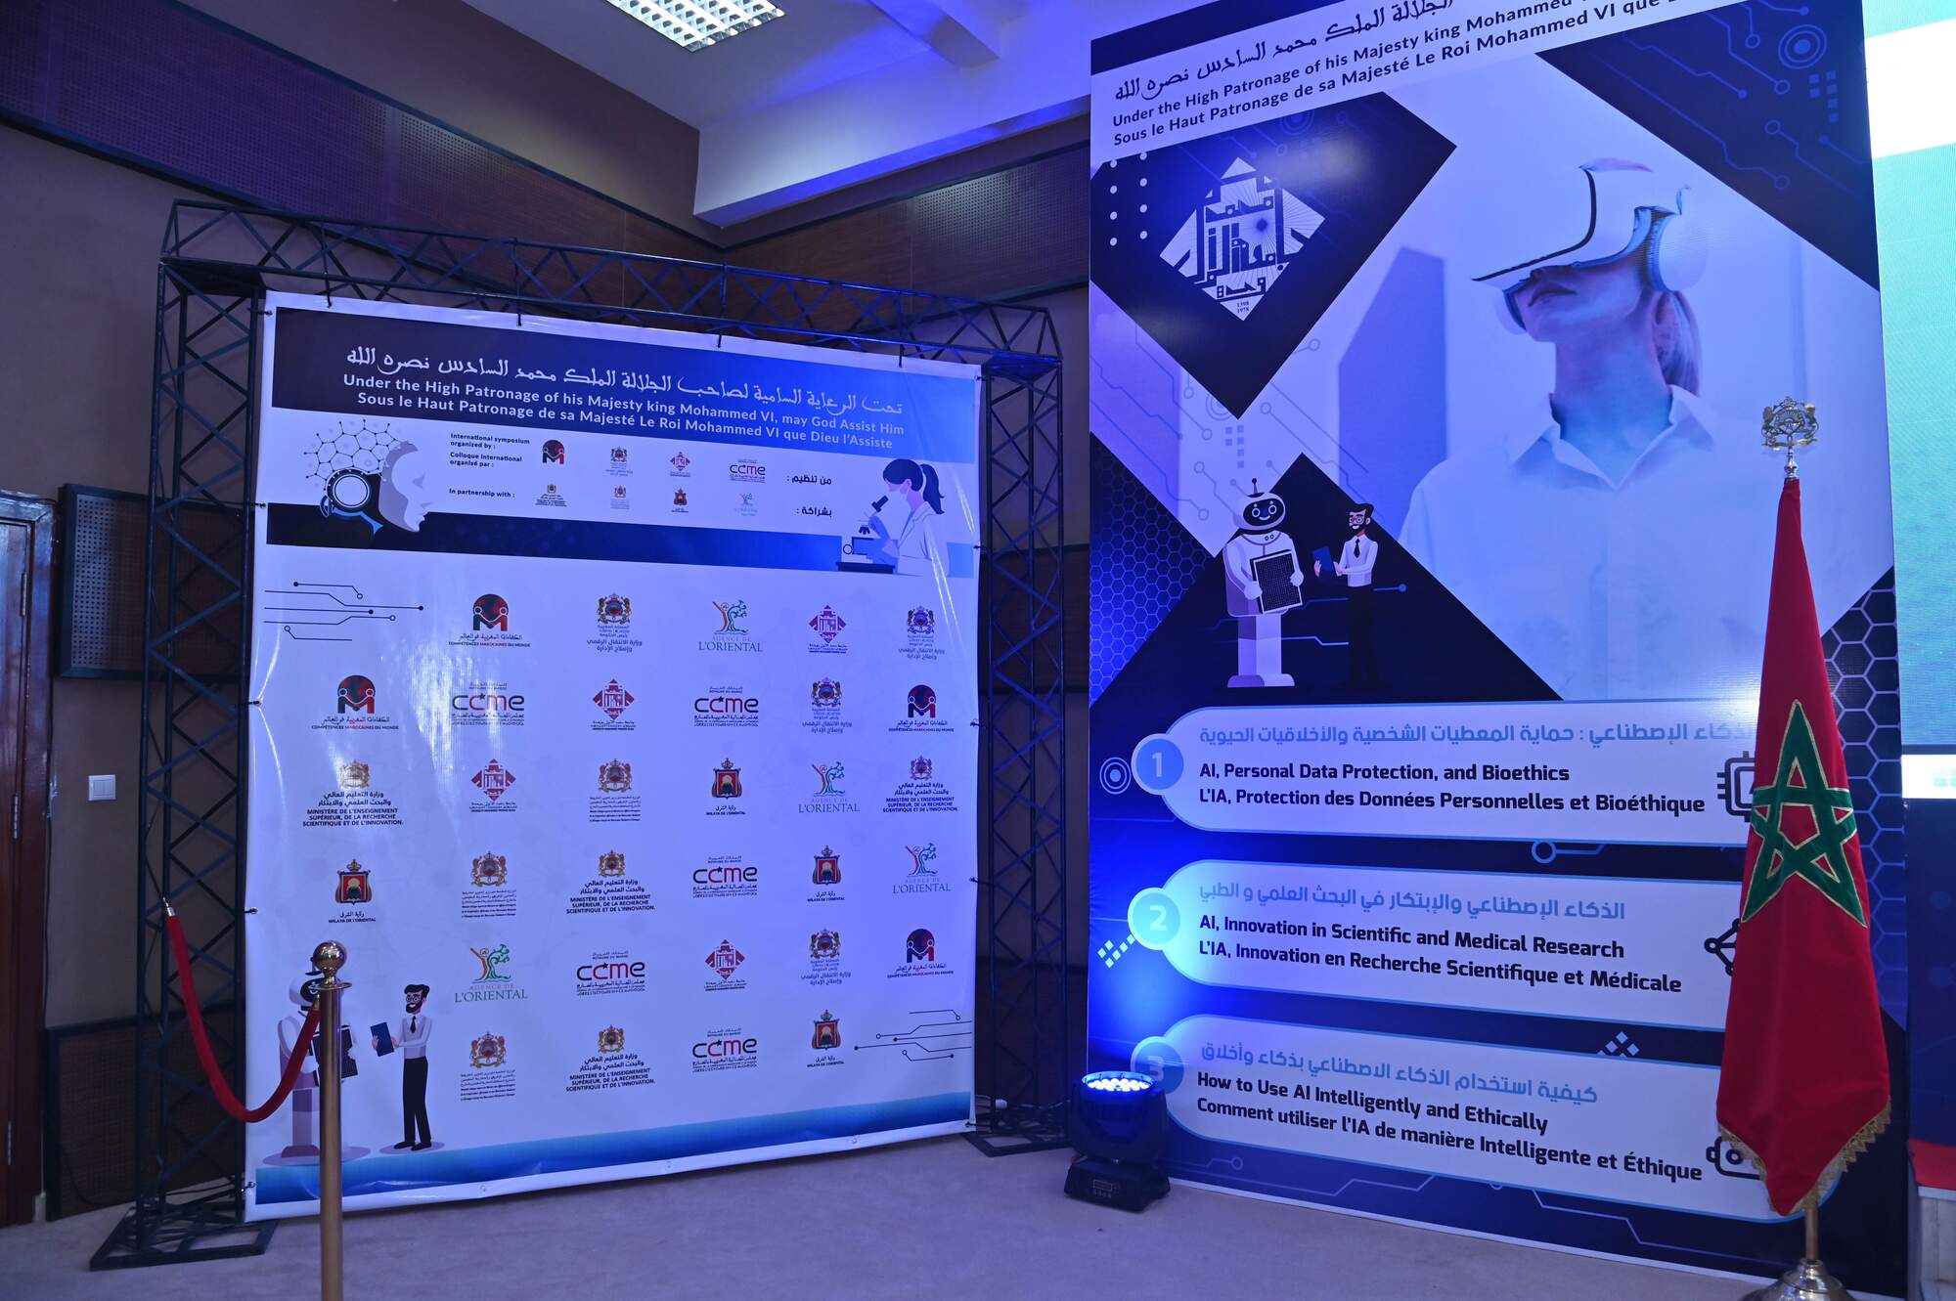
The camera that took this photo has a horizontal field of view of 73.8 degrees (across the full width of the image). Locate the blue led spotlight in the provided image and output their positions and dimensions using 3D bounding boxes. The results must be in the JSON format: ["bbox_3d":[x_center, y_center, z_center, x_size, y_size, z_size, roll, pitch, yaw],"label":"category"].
[{"bbox_3d":[0.458,1.595,4.280,0.310,0.365,0.245,-2,-4,35],"label":"blue led spotlight"}]

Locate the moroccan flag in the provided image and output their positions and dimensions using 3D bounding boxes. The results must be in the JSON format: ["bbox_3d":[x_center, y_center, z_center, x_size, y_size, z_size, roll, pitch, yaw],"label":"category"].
[{"bbox_3d":[2.126,0.484,3.389,0.370,1.860,0.250,-2,-4,30],"label":"moroccan flag"}]

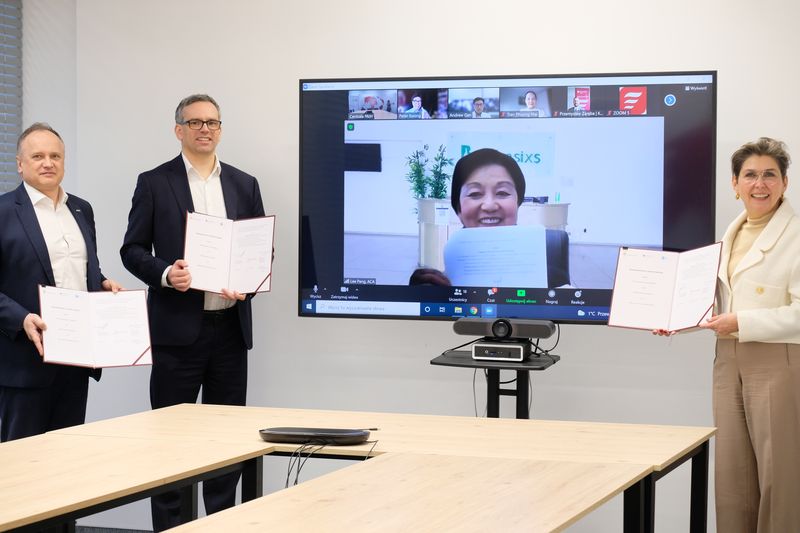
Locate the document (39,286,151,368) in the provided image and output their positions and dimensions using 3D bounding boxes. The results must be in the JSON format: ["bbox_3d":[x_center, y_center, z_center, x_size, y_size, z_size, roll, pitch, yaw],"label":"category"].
[{"bbox_3d":[-1.175,0.234,6.380,0.425,0.310,0.057,3,-22,-27],"label":"document"}]

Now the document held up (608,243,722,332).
[{"bbox_3d":[0.981,0.079,6.070,0.412,0.310,0.080,-2,-22,35],"label":"document held up"}]

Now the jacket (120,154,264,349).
[{"bbox_3d":[-0.848,-0.061,6.780,0.550,0.770,0.370,0,1,-19],"label":"jacket"}]

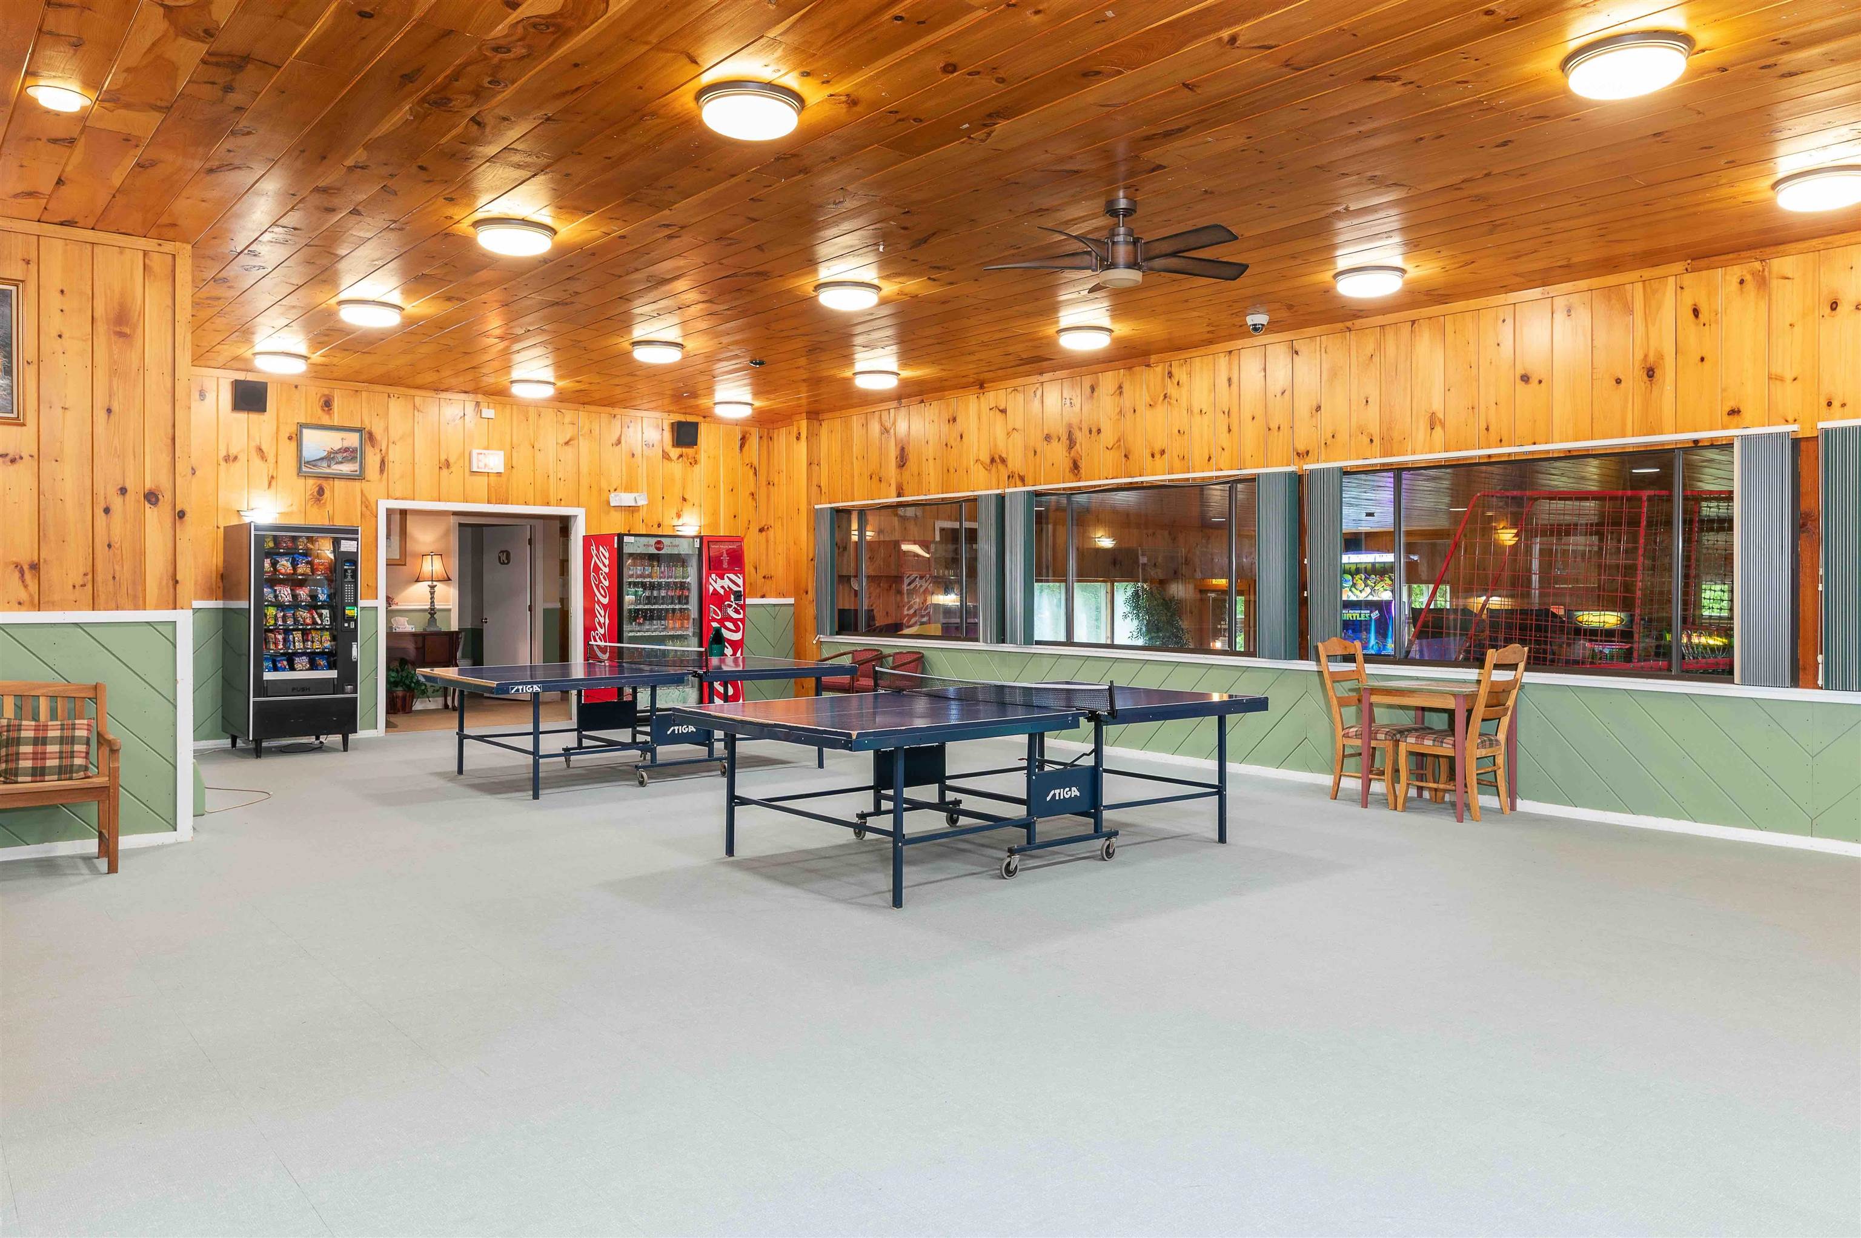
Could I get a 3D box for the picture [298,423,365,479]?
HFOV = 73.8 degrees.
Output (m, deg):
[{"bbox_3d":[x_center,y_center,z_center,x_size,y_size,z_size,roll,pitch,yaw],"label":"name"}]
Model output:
[{"bbox_3d":[-5.223,-1.460,10.825,0.537,0.456,0.030,-1,2,-41],"label":"picture"}]

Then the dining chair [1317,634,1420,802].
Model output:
[{"bbox_3d":[2.841,0.642,7.902,0.470,1.030,0.590,-1,2,-41],"label":"dining chair"}]

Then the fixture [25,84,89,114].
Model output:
[{"bbox_3d":[-3.188,-1.899,4.541,0.198,0.040,0.198,-1,2,-41],"label":"fixture"}]

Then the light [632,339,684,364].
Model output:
[{"bbox_3d":[-2.029,-1.989,9.241,0.400,0.094,0.400,0,1,0],"label":"light"}]

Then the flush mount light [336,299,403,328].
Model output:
[{"bbox_3d":[-3.595,-1.961,7.976,0.400,0.094,0.400,-1,2,-41],"label":"flush mount light"}]

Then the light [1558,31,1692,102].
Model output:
[{"bbox_3d":[2.342,-1.848,4.173,0.400,0.094,0.400,-1,2,-41],"label":"light"}]

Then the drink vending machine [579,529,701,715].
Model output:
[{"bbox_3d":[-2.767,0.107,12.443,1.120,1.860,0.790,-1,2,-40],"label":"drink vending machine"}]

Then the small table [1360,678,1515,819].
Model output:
[{"bbox_3d":[3.091,0.788,7.561,0.730,0.757,0.780,-1,2,-41],"label":"small table"}]

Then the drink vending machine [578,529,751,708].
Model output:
[{"bbox_3d":[-2.640,0.108,12.373,1.360,1.835,0.820,-1,2,-41],"label":"drink vending machine"}]

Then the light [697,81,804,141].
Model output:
[{"bbox_3d":[-0.669,-1.884,4.640,0.400,0.090,0.400,0,1,0],"label":"light"}]

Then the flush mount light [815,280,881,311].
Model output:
[{"bbox_3d":[-0.498,-1.940,7.470,0.400,0.094,0.400,0,1,0],"label":"flush mount light"}]

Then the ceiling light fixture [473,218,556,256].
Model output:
[{"bbox_3d":[-2.103,-1.927,6.288,0.400,0.090,0.400,0,1,0],"label":"ceiling light fixture"}]

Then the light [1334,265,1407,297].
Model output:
[{"bbox_3d":[2.522,-1.932,7.114,0.400,0.090,0.400,0,1,0],"label":"light"}]

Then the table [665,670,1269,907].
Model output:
[{"bbox_3d":[0.274,0.748,6.396,2.740,0.880,1.680,-1,2,-39],"label":"table"}]

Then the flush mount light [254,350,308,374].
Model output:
[{"bbox_3d":[-5.094,-2.010,9.730,0.400,0.094,0.400,-1,2,-41],"label":"flush mount light"}]

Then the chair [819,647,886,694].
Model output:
[{"bbox_3d":[-0.825,0.668,12.641,0.550,0.740,0.580,-1,2,-40],"label":"chair"}]

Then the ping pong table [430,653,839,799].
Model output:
[{"bbox_3d":[-2.089,0.679,9.051,2.740,0.880,1.680,-1,2,-40],"label":"ping pong table"}]

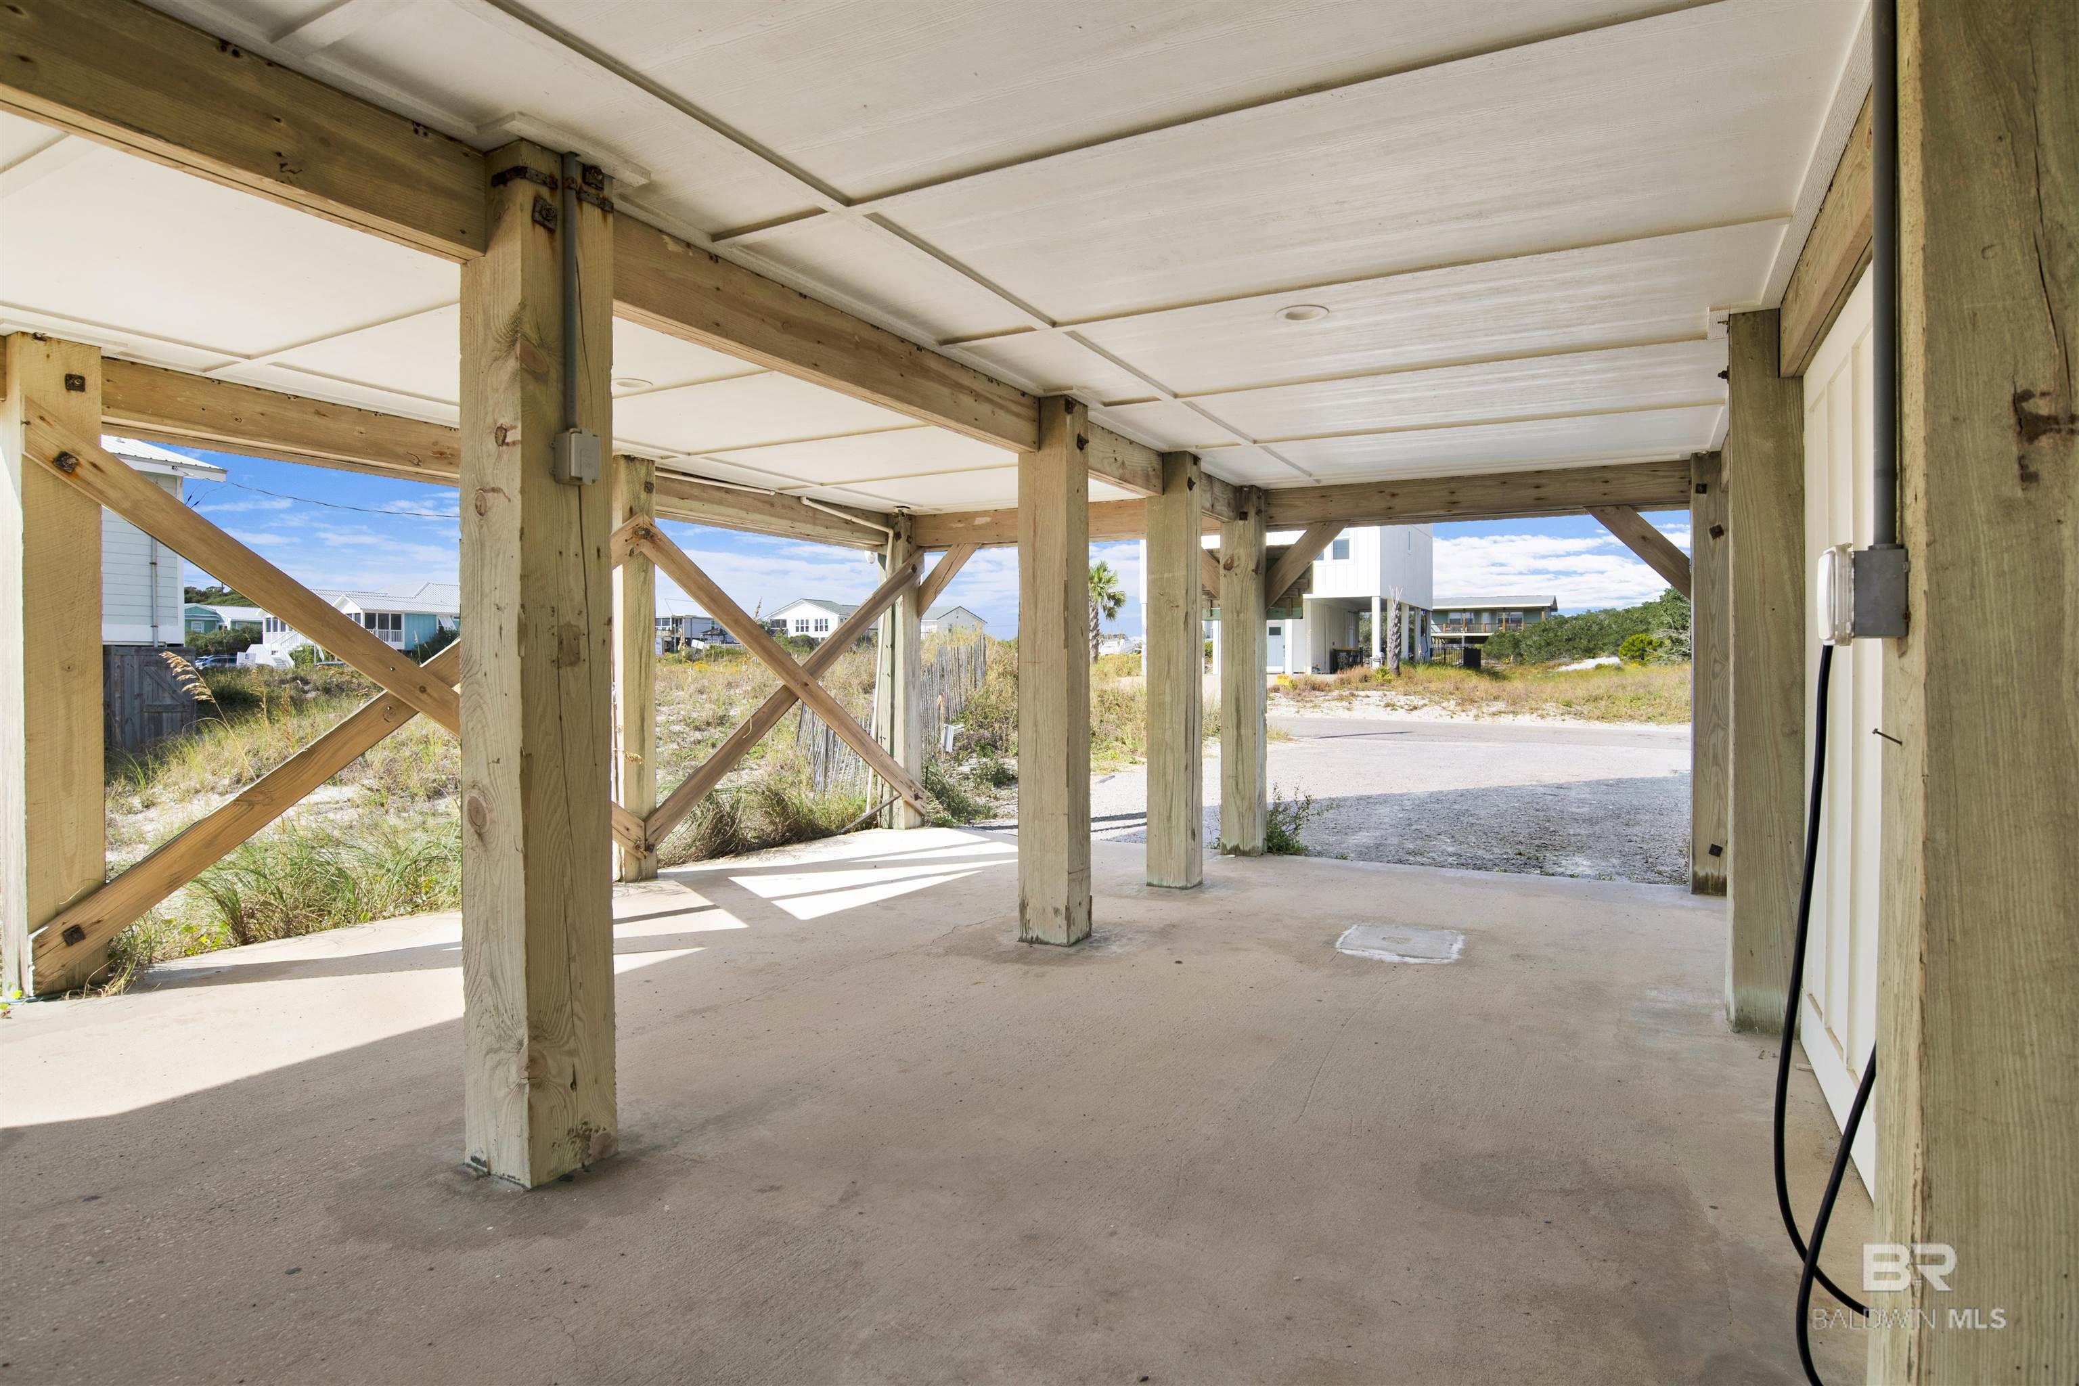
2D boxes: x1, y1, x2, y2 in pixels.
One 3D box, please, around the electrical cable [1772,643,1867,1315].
[{"bbox_3d":[1.001,0.385,1.330,0.120,0.880,0.120,1,1,30],"label":"electrical cable"}]

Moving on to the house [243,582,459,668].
[{"bbox_3d":[-46.800,-4.750,74.000,14.000,6.100,12.000,1,1,29],"label":"house"}]

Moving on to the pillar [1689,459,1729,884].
[{"bbox_3d":[4.259,-0.119,6.541,0.270,2.745,0.270,1,1,29],"label":"pillar"}]

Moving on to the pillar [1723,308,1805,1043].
[{"bbox_3d":[2.791,-0.090,3.973,0.272,2.738,0.272,1,1,30],"label":"pillar"}]

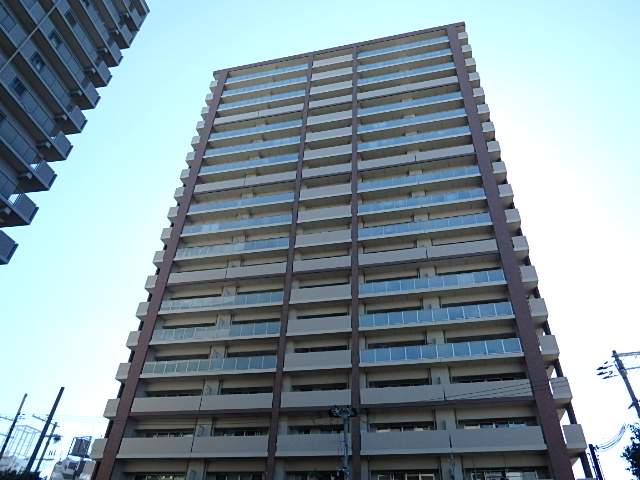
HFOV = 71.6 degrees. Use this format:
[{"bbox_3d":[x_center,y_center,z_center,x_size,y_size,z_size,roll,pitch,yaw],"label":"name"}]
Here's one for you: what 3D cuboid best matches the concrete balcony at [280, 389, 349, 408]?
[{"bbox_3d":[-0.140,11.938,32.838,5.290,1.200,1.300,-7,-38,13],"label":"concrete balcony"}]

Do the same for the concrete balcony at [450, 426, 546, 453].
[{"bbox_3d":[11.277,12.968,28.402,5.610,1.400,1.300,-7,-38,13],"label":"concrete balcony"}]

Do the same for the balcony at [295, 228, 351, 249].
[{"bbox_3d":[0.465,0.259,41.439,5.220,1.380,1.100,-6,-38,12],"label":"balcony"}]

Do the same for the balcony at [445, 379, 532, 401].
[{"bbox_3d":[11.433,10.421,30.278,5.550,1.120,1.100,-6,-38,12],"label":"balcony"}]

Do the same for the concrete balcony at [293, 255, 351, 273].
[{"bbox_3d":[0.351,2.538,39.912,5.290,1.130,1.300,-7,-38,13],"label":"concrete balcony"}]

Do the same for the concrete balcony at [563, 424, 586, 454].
[{"bbox_3d":[15.681,12.370,27.551,1.120,1.350,1.200,-6,-38,12],"label":"concrete balcony"}]

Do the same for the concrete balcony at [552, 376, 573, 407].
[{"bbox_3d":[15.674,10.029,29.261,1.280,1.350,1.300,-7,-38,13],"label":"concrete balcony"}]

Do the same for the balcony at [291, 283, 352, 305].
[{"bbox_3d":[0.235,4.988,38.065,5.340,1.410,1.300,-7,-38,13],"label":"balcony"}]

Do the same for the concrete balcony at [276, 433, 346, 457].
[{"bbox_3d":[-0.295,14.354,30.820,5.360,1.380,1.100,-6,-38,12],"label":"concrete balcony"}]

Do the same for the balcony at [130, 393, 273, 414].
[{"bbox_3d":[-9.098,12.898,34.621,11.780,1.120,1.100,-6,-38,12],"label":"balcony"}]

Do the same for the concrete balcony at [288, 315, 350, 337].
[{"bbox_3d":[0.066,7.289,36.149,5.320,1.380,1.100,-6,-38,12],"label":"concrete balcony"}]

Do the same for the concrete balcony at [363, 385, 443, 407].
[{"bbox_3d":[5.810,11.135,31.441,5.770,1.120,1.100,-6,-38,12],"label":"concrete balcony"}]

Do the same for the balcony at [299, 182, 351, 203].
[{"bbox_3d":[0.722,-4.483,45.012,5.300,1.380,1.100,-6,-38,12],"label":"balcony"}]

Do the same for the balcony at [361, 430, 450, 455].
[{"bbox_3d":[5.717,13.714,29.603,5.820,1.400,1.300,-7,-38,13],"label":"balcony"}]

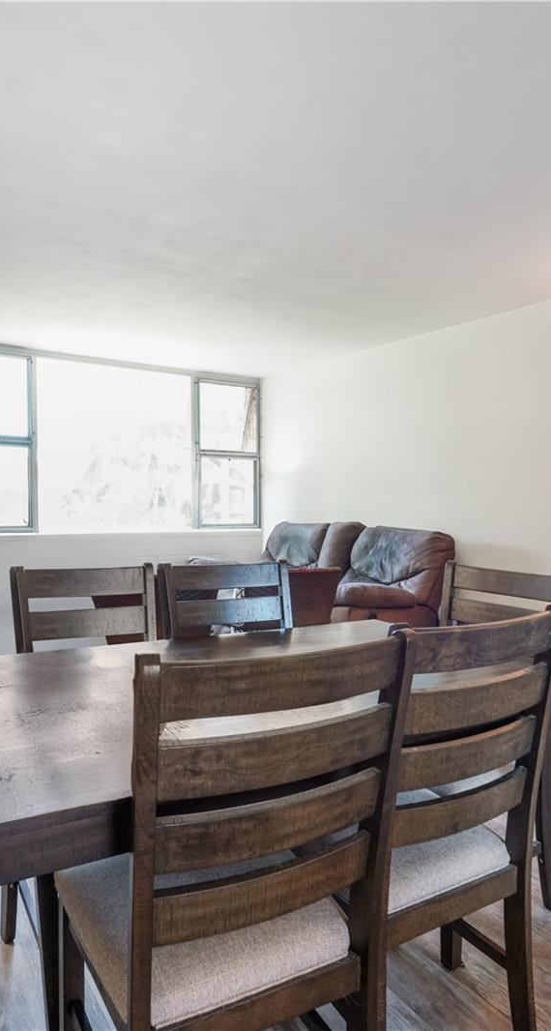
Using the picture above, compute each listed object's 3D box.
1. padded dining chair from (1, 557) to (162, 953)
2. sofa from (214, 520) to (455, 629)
[{"bbox_3d":[-0.570,0.676,1.887,0.465,1.000,0.500,0,1,-22],"label":"padded dining chair"},{"bbox_3d":[0.370,0.612,4.780,0.920,1.000,2.050,-1,2,-35],"label":"sofa"}]

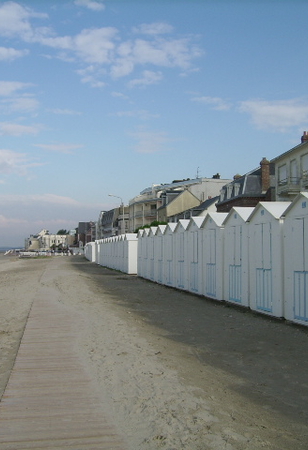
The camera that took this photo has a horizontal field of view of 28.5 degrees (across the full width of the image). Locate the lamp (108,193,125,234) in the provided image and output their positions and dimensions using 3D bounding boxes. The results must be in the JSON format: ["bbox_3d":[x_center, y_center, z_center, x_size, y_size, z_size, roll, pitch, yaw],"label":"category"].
[{"bbox_3d":[-4.697,0.288,76.000,2.000,8.000,0.300,0,-3,-10],"label":"lamp"}]

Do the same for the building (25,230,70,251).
[{"bbox_3d":[-43.007,5.977,245.000,16.500,9.200,11.000,-1,-3,12],"label":"building"}]

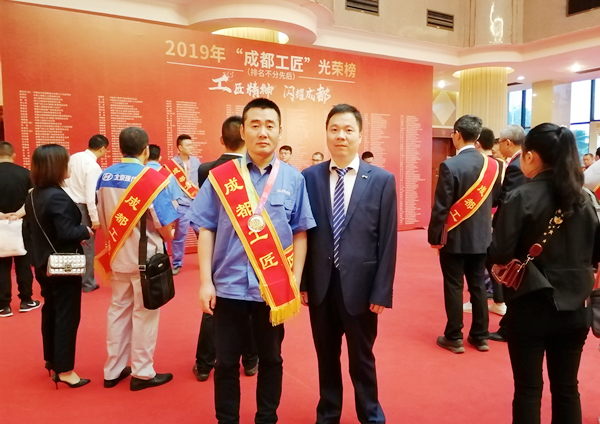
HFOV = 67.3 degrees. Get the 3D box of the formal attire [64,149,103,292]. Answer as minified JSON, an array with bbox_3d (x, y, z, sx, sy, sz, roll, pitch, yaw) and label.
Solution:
[{"bbox_3d":[-2.448,0.103,5.124,0.480,1.550,0.360,6,8,45],"label":"formal attire"}]

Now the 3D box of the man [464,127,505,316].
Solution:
[{"bbox_3d":[1.733,0.092,4.224,0.480,1.730,0.340,-4,7,-28],"label":"man"}]

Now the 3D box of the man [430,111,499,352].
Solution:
[{"bbox_3d":[1.254,0.172,3.401,0.540,1.750,0.360,-3,6,-22],"label":"man"}]

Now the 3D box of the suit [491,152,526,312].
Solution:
[{"bbox_3d":[1.708,0.260,3.587,0.340,1.410,0.500,5,8,40],"label":"suit"}]

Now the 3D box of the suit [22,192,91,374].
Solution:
[{"bbox_3d":[-1.533,0.443,2.893,0.340,1.190,0.420,-4,7,-32],"label":"suit"}]

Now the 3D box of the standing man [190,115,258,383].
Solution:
[{"bbox_3d":[-0.460,0.251,2.945,0.520,1.710,0.340,0,6,0],"label":"standing man"}]

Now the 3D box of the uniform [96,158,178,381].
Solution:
[{"bbox_3d":[-1.022,0.374,2.852,0.520,1.410,0.360,3,7,30],"label":"uniform"}]

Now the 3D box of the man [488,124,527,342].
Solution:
[{"bbox_3d":[1.708,0.176,3.578,0.360,1.700,0.500,5,8,40],"label":"man"}]

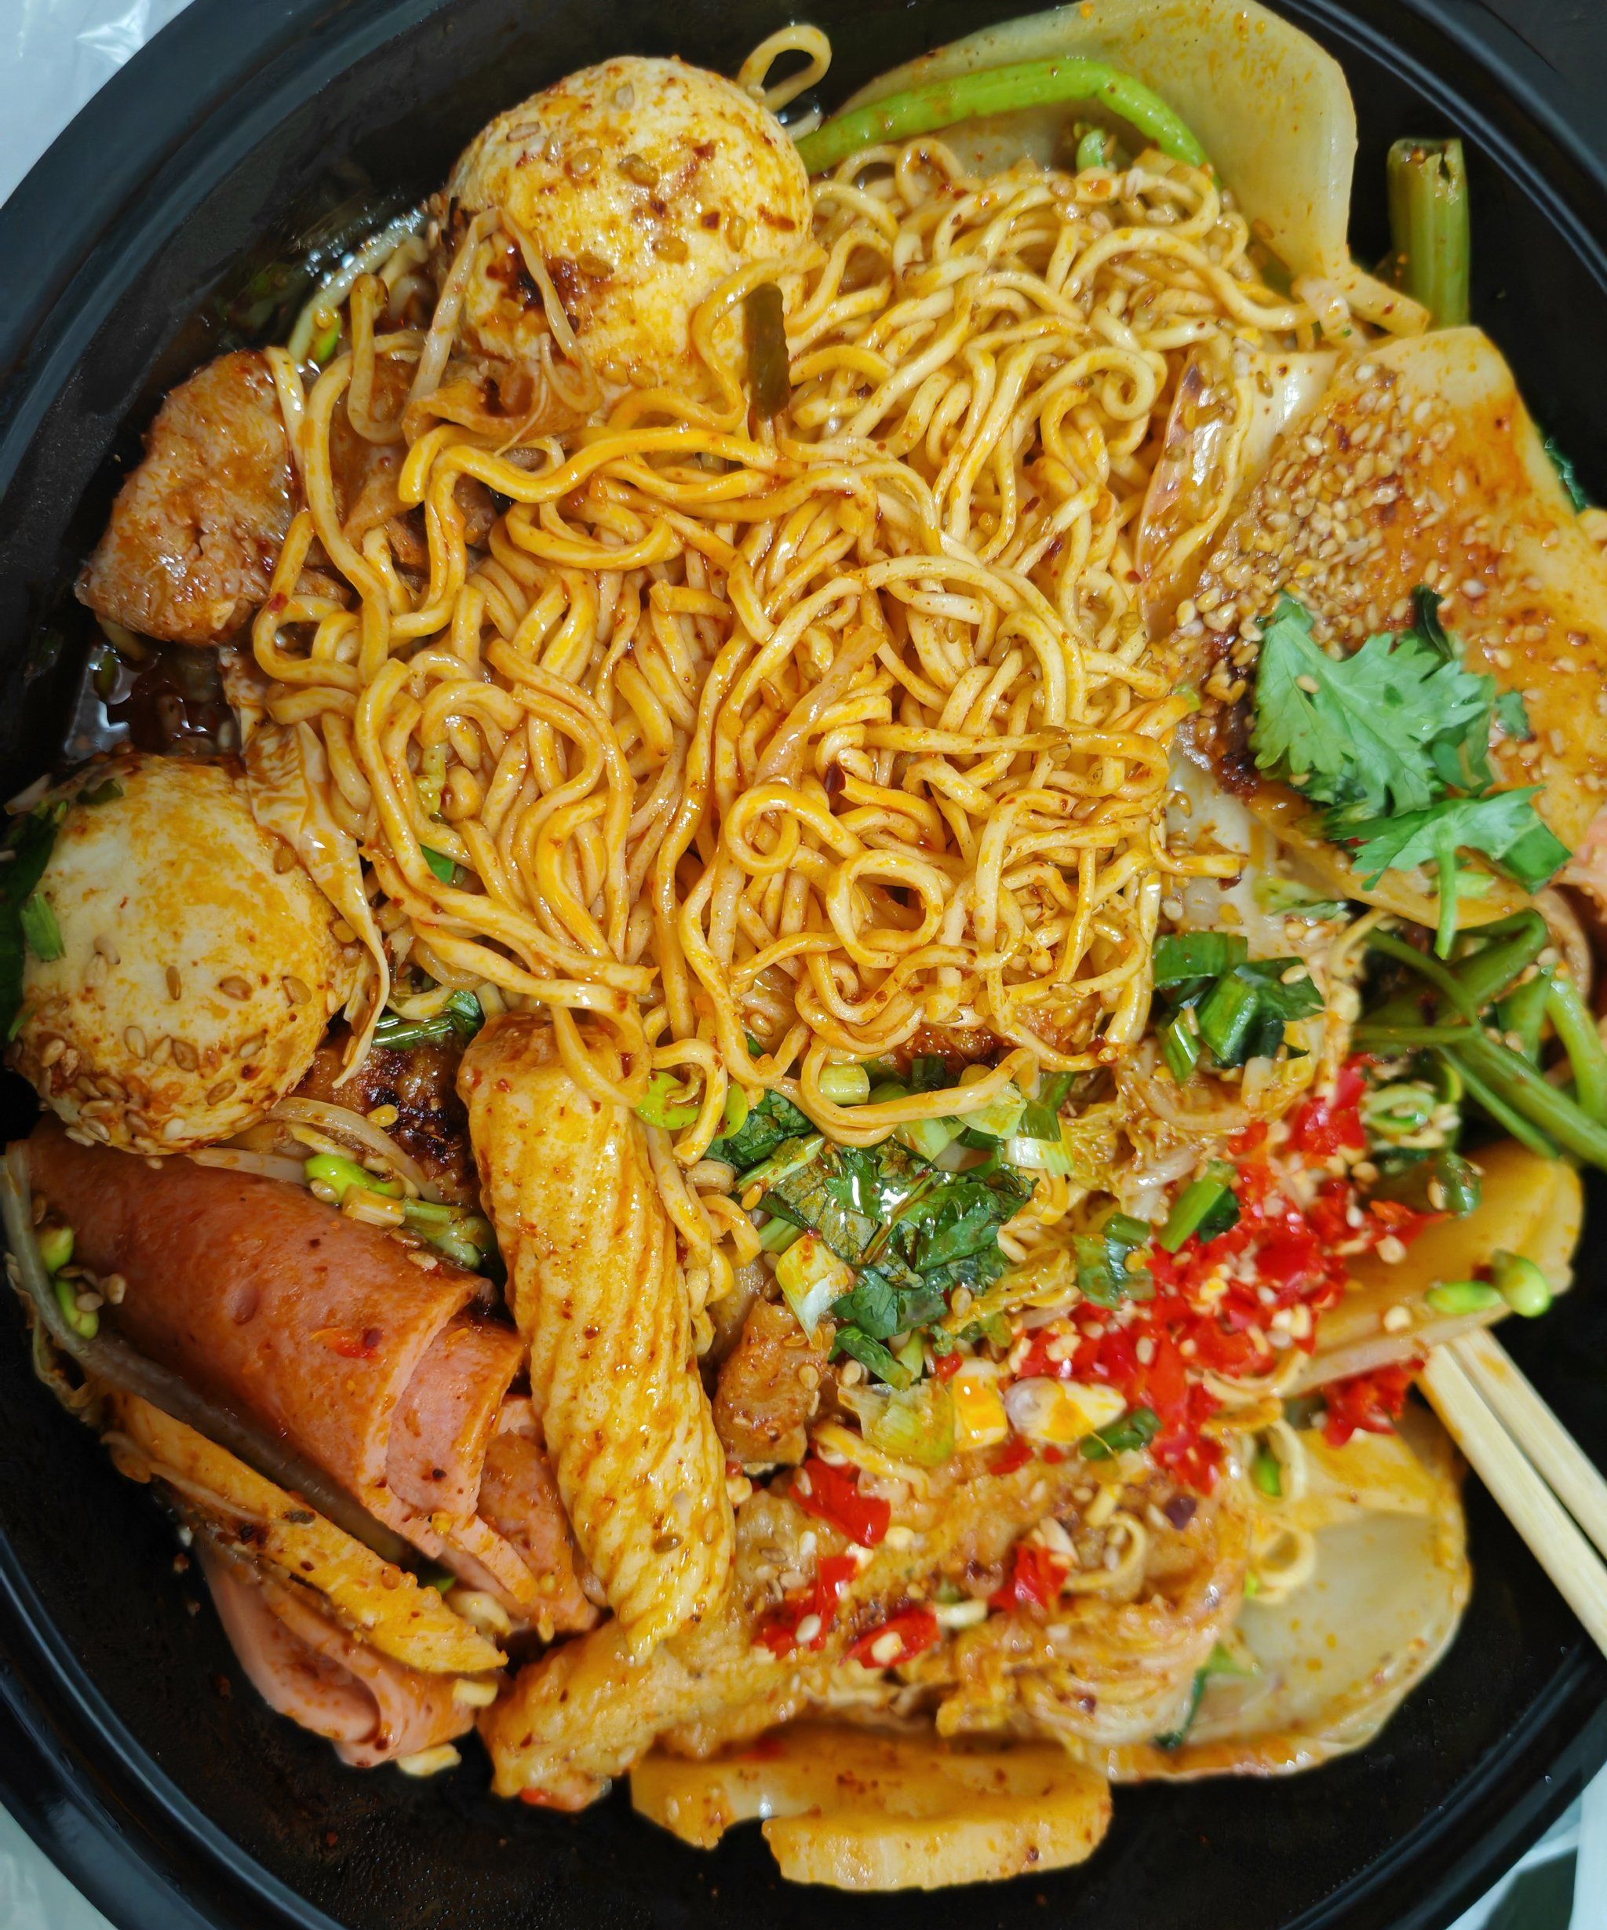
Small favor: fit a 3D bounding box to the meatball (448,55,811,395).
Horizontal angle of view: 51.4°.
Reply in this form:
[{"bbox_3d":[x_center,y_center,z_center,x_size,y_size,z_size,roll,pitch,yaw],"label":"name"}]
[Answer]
[{"bbox_3d":[-0.018,-0.075,0.170,0.036,0.035,0.036,-9,96,-20],"label":"meatball"}]

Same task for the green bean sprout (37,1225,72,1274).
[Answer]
[{"bbox_3d":[-0.072,0.027,0.160,0.004,0.004,0.005,25,84,-20],"label":"green bean sprout"}]

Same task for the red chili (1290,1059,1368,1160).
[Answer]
[{"bbox_3d":[0.064,0.018,0.204,0.009,0.006,0.012,32,81,-20],"label":"red chili"}]

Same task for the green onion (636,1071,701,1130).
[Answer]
[{"bbox_3d":[-0.013,0.013,0.160,0.007,0.004,0.005,2,92,-24],"label":"green onion"}]

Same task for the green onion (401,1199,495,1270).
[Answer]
[{"bbox_3d":[-0.038,0.028,0.175,0.010,0.005,0.004,29,81,-22],"label":"green onion"}]

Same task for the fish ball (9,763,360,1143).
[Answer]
[{"bbox_3d":[-0.061,-0.001,0.163,0.034,0.034,0.037,0,93,-24],"label":"fish ball"}]

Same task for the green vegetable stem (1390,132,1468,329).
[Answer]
[{"bbox_3d":[0.075,-0.087,0.200,0.009,0.009,0.026,-15,119,-22],"label":"green vegetable stem"}]

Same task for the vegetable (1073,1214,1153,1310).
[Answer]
[{"bbox_3d":[0.034,0.032,0.181,0.008,0.005,0.009,-2,94,-24],"label":"vegetable"}]

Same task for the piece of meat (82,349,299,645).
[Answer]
[{"bbox_3d":[-0.064,-0.049,0.175,0.023,0.018,0.030,26,83,-20],"label":"piece of meat"}]

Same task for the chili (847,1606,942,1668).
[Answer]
[{"bbox_3d":[0.010,0.077,0.193,0.011,0.004,0.005,-18,100,-22],"label":"chili"}]

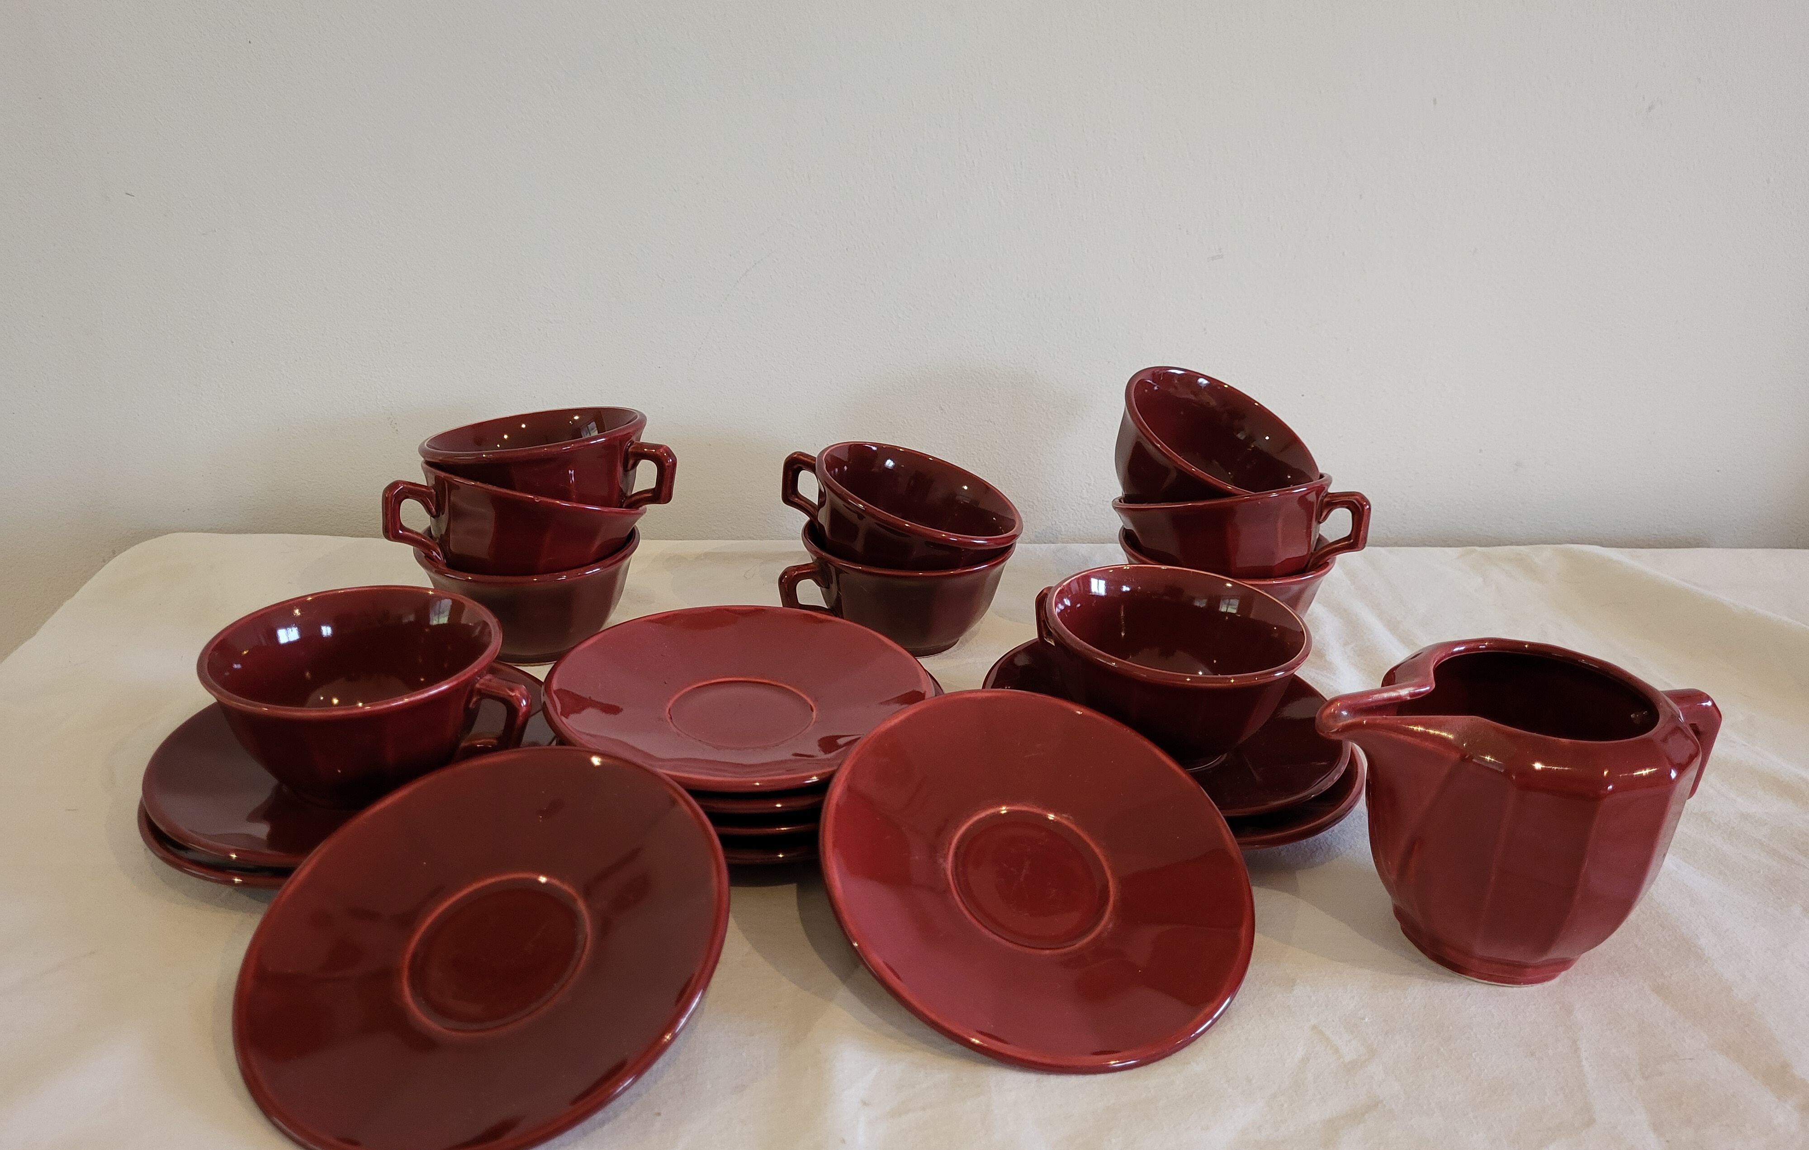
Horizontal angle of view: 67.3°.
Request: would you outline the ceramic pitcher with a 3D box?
[{"bbox_3d":[0.199,0.081,0.451,0.148,0.094,0.091,-3,25,-13],"label":"ceramic pitcher"}]

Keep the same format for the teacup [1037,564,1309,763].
[{"bbox_3d":[0.099,0.039,0.541,0.116,0.054,0.101,21,30,33],"label":"teacup"}]

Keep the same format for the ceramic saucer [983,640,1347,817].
[{"bbox_3d":[0.104,0.062,0.549,0.147,0.018,0.147,2,25,-1],"label":"ceramic saucer"}]

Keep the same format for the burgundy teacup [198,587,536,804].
[{"bbox_3d":[-0.191,0.050,0.497,0.116,0.054,0.101,6,25,7],"label":"burgundy teacup"}]

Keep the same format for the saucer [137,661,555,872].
[{"bbox_3d":[-0.199,0.070,0.504,0.147,0.018,0.147,2,25,-1],"label":"saucer"}]

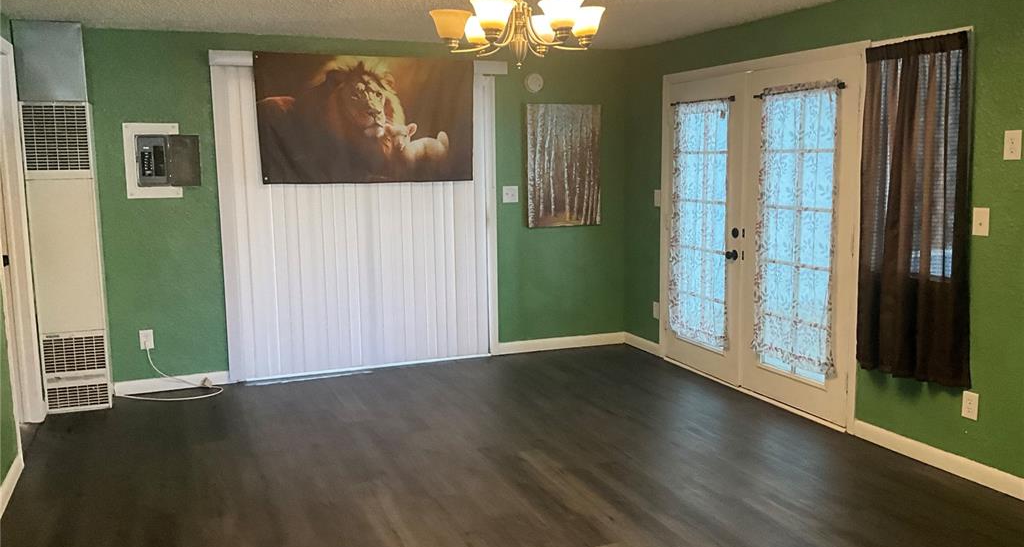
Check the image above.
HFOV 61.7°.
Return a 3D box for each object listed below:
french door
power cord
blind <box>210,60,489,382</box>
[{"bbox_3d":[1.552,-0.281,5.631,0.105,2.123,1.976,-4,8,-22],"label":"french door"},{"bbox_3d":[-2.276,0.661,5.721,0.670,0.310,0.333,-4,8,-22],"label":"power cord"},{"bbox_3d":[-1.083,-0.388,6.206,1.931,2.163,0.090,-4,8,-22],"label":"blind"}]

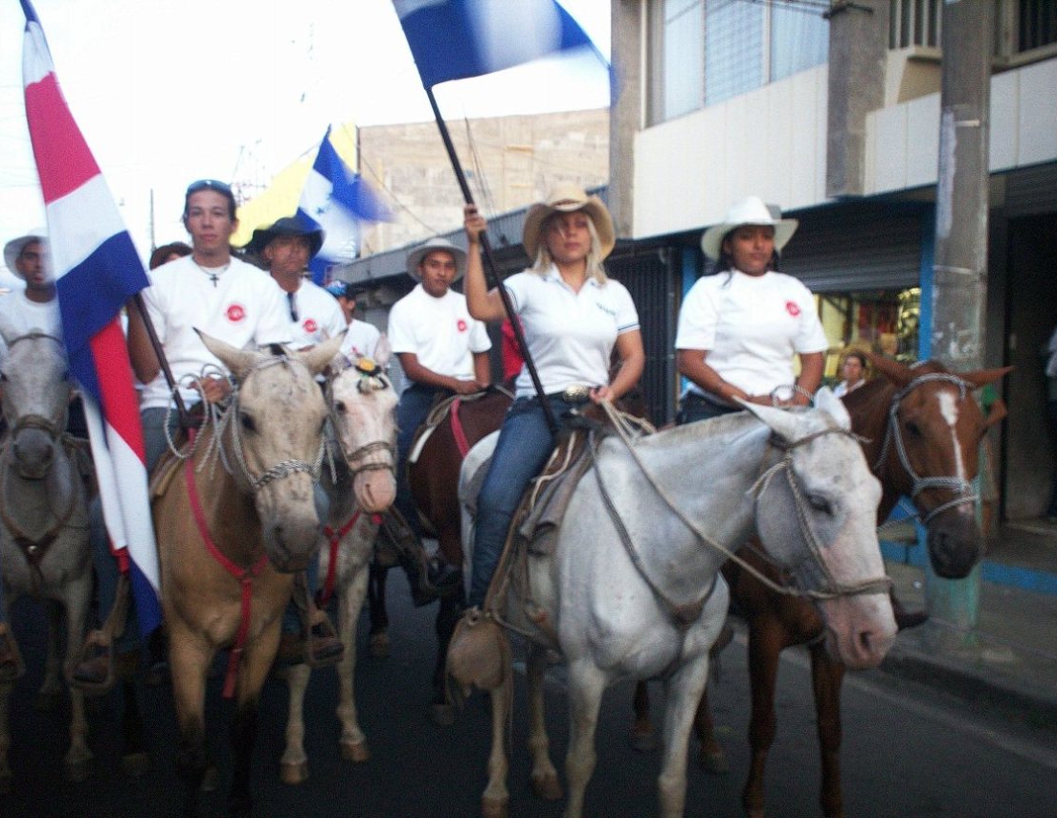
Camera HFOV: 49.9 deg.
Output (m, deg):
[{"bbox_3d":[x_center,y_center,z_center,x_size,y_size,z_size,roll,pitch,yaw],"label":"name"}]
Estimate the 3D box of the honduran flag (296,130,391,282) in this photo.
[{"bbox_3d":[-1.202,-1.317,7.400,0.750,1.120,0.400,0,2,-15],"label":"honduran flag"}]

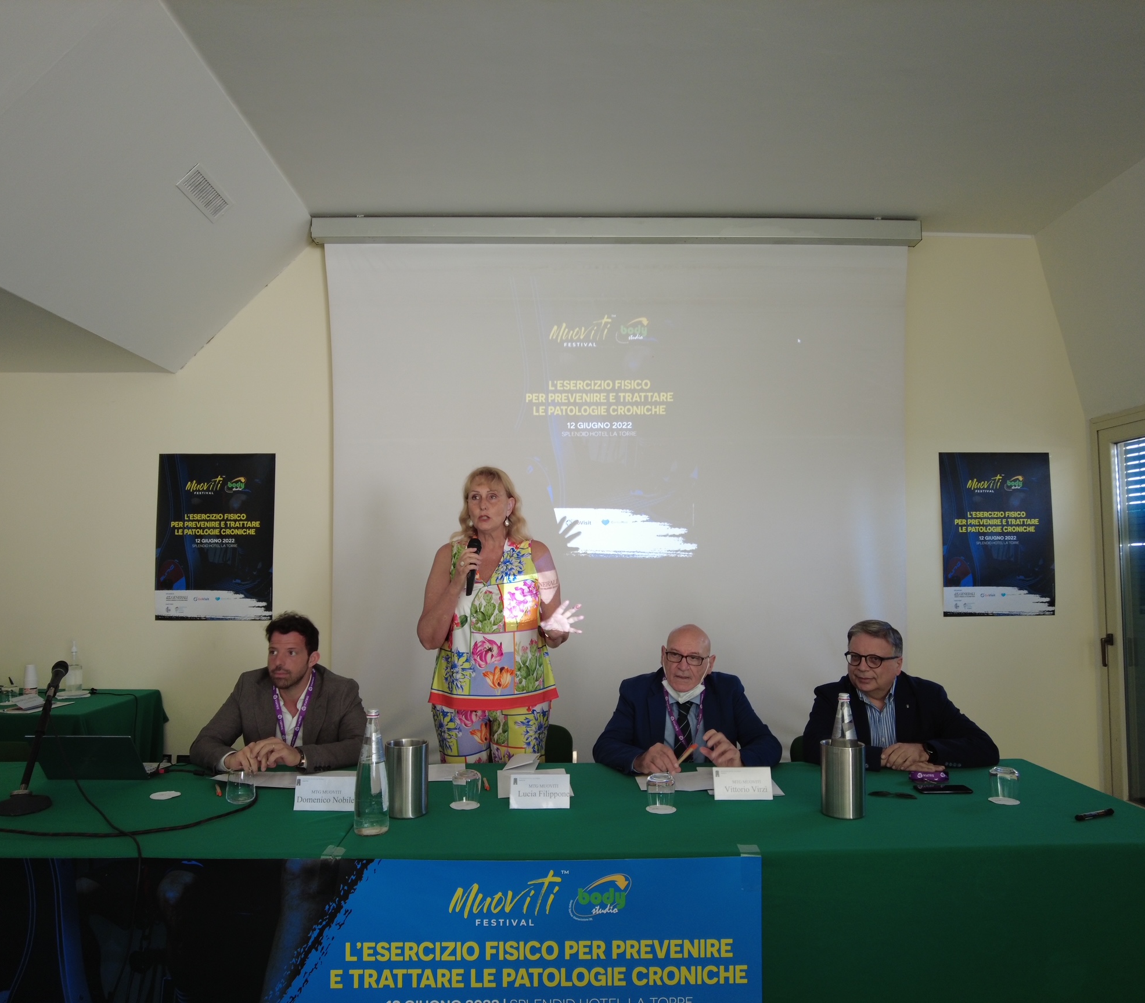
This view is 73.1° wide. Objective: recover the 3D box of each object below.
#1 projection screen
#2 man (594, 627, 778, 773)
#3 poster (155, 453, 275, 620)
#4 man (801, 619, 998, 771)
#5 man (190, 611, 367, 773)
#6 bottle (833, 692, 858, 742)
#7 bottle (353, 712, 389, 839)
[{"bbox_3d":[0.241,0.039,3.890,2.983,2.720,0.030,0,-3,-1],"label":"projection screen"},{"bbox_3d":[0.382,1.018,2.651,0.616,1.197,0.780,0,-3,-1],"label":"man"},{"bbox_3d":[-1.810,0.179,3.921,0.594,0.841,0.010,0,-3,-1],"label":"poster"},{"bbox_3d":[1.098,1.012,2.666,0.655,1.208,0.780,-1,-4,7],"label":"man"},{"bbox_3d":[-0.972,0.995,2.626,0.566,1.248,0.780,0,-3,5],"label":"man"},{"bbox_3d":[0.731,0.668,2.070,0.087,0.305,0.087,0,-3,-1],"label":"bottle"},{"bbox_3d":[-0.504,0.677,1.950,0.087,0.297,0.087,0,-3,-1],"label":"bottle"}]

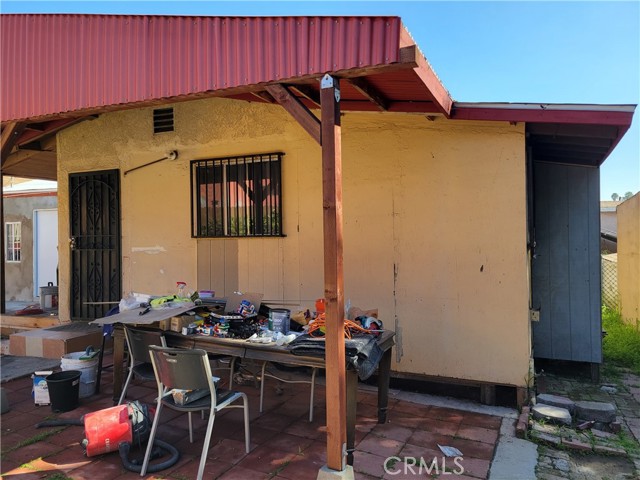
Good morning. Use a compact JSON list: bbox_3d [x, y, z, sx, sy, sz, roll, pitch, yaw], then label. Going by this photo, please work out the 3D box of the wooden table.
[{"bbox_3d":[-0.645,1.162,4.250,2.460,0.760,0.950,0,0,25],"label":"wooden table"}]

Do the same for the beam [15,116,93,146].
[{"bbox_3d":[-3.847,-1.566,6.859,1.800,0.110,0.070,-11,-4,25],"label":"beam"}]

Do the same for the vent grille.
[{"bbox_3d":[-1.984,-1.511,6.077,0.335,0.300,0.050,0,0,25],"label":"vent grille"}]

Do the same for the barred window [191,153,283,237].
[{"bbox_3d":[-0.992,-0.498,5.602,1.318,0.933,0.100,0,0,25],"label":"barred window"}]

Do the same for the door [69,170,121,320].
[{"bbox_3d":[-3.117,0.108,6.606,0.999,2.079,0.070,0,0,25],"label":"door"}]

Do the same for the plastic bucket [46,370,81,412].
[{"bbox_3d":[-2.262,1.353,4.250,0.275,0.285,0.275,-1,0,0],"label":"plastic bucket"}]

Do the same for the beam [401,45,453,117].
[{"bbox_3d":[0.839,-1.109,3.520,0.070,0.160,1.500,0,0,23],"label":"beam"}]

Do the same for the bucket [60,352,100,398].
[{"bbox_3d":[-2.280,1.296,4.580,0.320,0.365,0.320,-1,0,0],"label":"bucket"}]

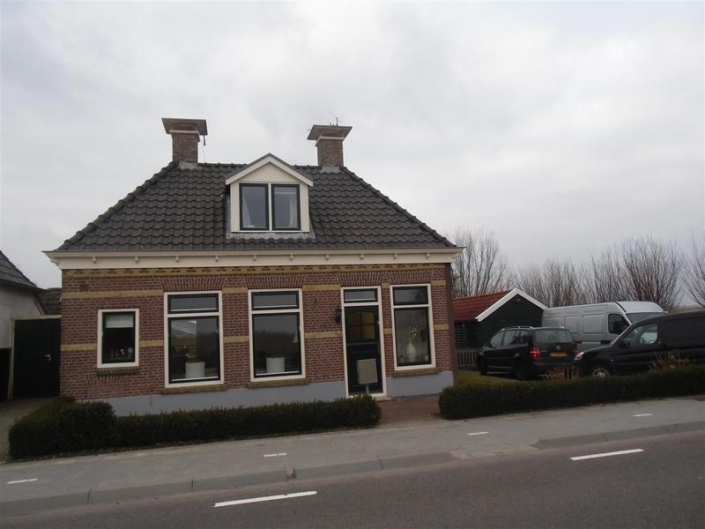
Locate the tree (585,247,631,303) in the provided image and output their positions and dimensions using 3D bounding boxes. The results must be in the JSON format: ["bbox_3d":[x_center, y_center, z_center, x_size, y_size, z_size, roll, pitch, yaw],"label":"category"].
[{"bbox_3d":[14.359,1.815,28.088,2.800,5.680,2.660,-1,-7,-15],"label":"tree"}]

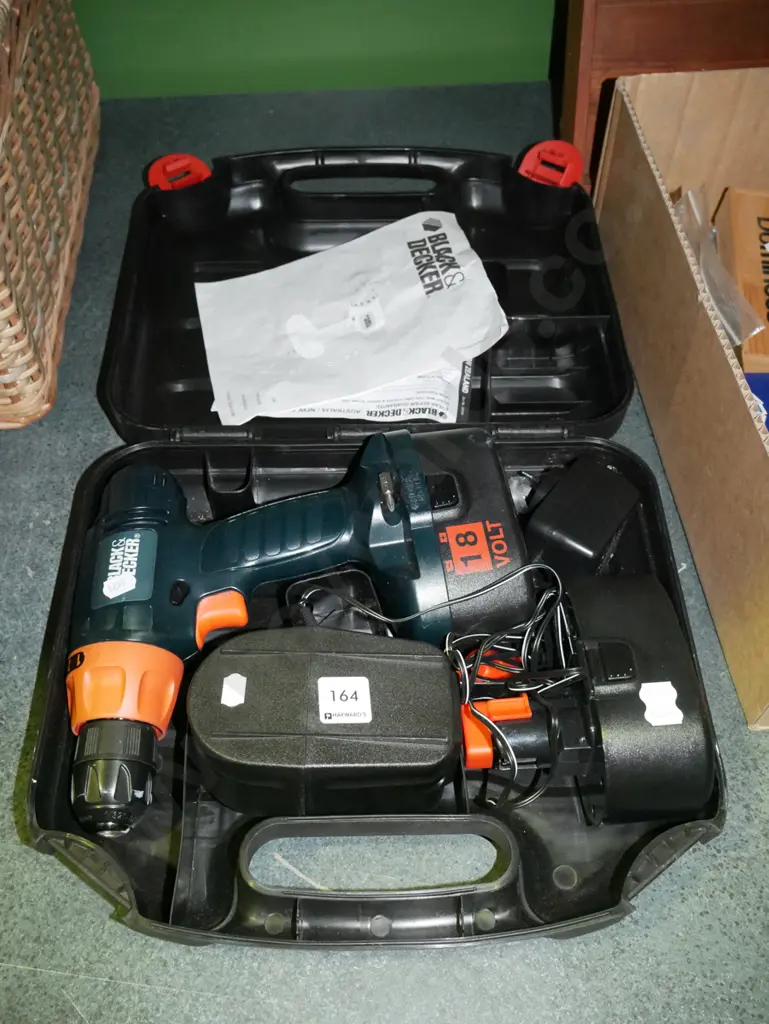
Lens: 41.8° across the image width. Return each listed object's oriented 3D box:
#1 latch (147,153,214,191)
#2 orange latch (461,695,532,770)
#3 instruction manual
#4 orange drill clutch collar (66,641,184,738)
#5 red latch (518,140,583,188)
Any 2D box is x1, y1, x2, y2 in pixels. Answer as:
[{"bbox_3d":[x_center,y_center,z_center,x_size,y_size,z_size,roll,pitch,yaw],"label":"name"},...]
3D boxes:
[{"bbox_3d":[-0.167,-0.273,0.808,0.049,0.010,0.037,-23,63,-16],"label":"latch"},{"bbox_3d":[0.061,0.118,0.541,0.037,0.024,0.032,-5,55,-3],"label":"orange latch"},{"bbox_3d":[-0.029,-0.148,0.745,0.212,0.016,0.152,-17,53,1],"label":"instruction manual"},{"bbox_3d":[-0.142,0.102,0.545,0.063,0.063,0.040,-2,57,-2],"label":"orange drill clutch collar"},{"bbox_3d":[0.137,-0.278,0.805,0.049,0.010,0.037,22,81,15],"label":"red latch"}]

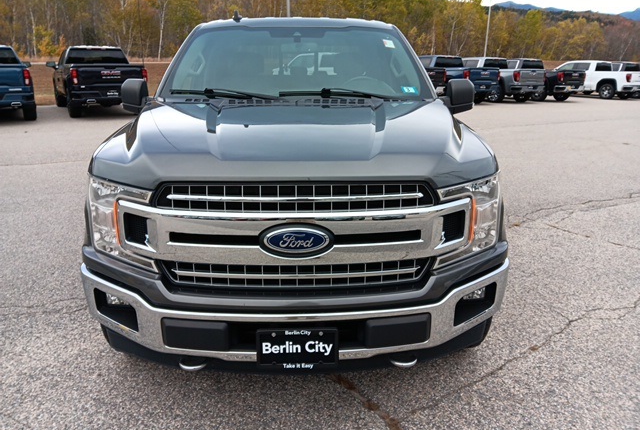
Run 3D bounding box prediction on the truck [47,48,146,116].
[{"bbox_3d":[-6.953,-4.208,14.927,2.050,1.930,5.880,-10,20,-30],"label":"truck"}]

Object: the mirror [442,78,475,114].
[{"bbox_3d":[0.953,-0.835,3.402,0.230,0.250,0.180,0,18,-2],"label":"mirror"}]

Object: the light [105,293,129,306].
[{"bbox_3d":[-0.849,0.341,2.046,0.105,0.070,0.090,0,18,-2],"label":"light"}]

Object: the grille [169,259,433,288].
[{"bbox_3d":[-0.085,0.212,1.877,1.010,0.120,0.100,0,18,-2],"label":"grille"}]

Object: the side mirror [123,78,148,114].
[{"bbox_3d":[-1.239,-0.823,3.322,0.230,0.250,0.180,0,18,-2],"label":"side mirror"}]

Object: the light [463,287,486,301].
[{"bbox_3d":[0.664,0.338,2.103,0.105,0.070,0.090,0,18,-2],"label":"light"}]

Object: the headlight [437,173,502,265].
[{"bbox_3d":[0.639,0.014,2.021,0.400,0.360,0.350,0,18,-2],"label":"headlight"}]

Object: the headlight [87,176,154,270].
[{"bbox_3d":[-0.820,0.017,1.966,0.400,0.360,0.350,0,18,-2],"label":"headlight"}]

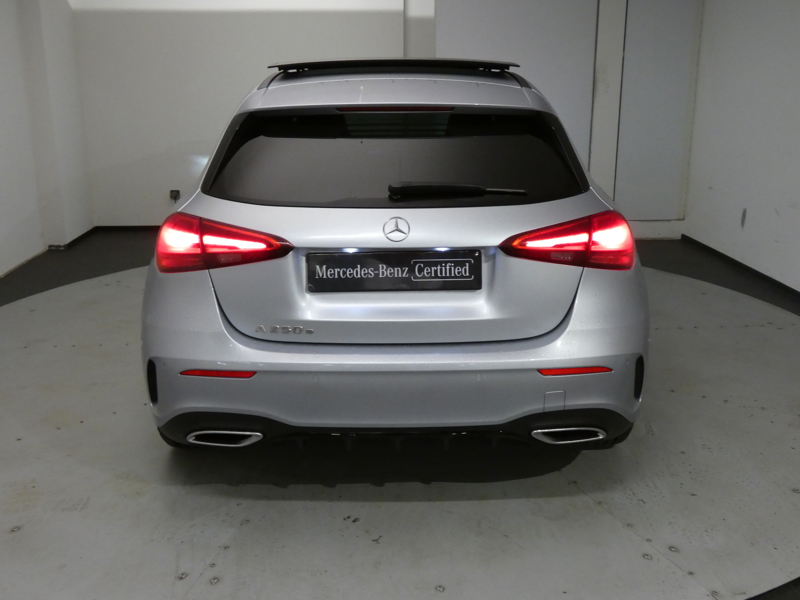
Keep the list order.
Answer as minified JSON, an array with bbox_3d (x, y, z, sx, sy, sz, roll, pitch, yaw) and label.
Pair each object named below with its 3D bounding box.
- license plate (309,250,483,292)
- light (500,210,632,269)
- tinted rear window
[{"bbox_3d":[-0.016,-0.086,2.428,0.525,0.118,0.018,0,12,-1],"label":"license plate"},{"bbox_3d":[0.534,-0.170,2.549,0.523,0.194,0.211,-3,15,-10],"label":"light"},{"bbox_3d":[-0.013,-0.443,2.561,1.202,0.402,0.105,0,-21,-1],"label":"tinted rear window"}]

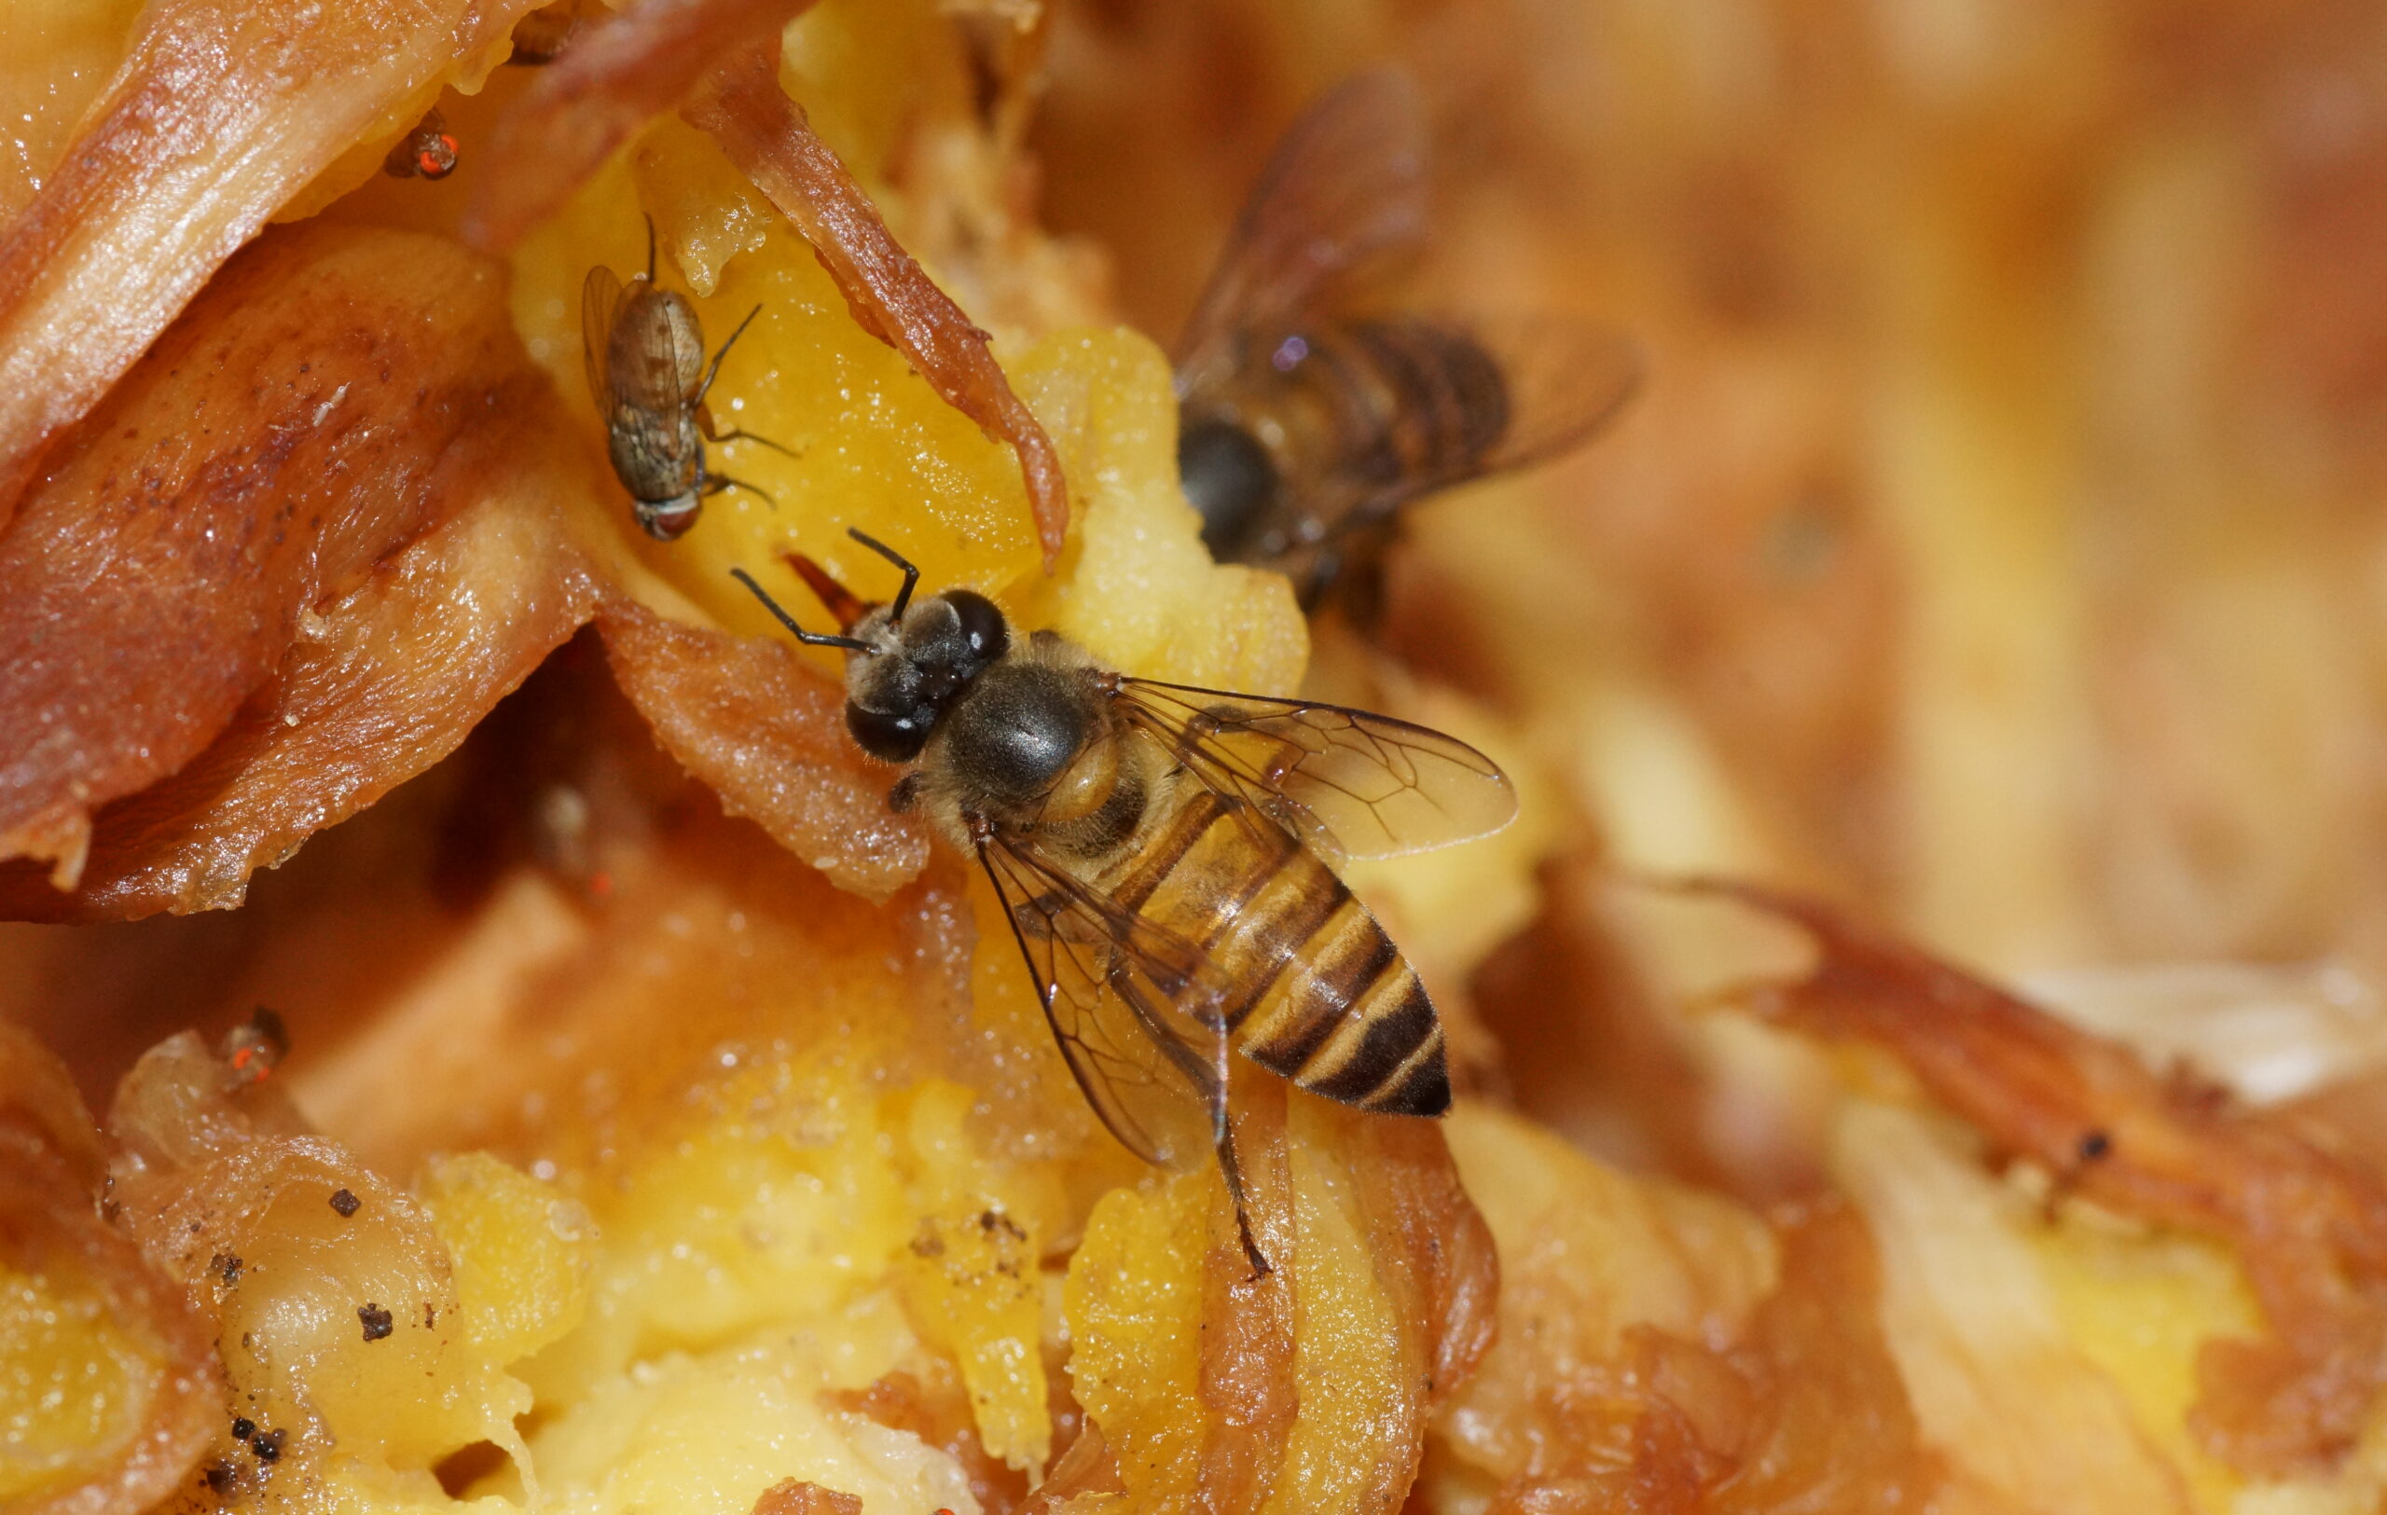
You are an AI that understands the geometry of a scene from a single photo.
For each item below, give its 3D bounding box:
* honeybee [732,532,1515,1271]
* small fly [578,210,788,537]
[{"bbox_3d":[-0.001,0.001,0.158,0.016,0.005,0.010,38,82,1],"label":"honeybee"},{"bbox_3d":[-0.009,-0.007,0.159,0.003,0.006,0.002,2,13,28],"label":"small fly"}]

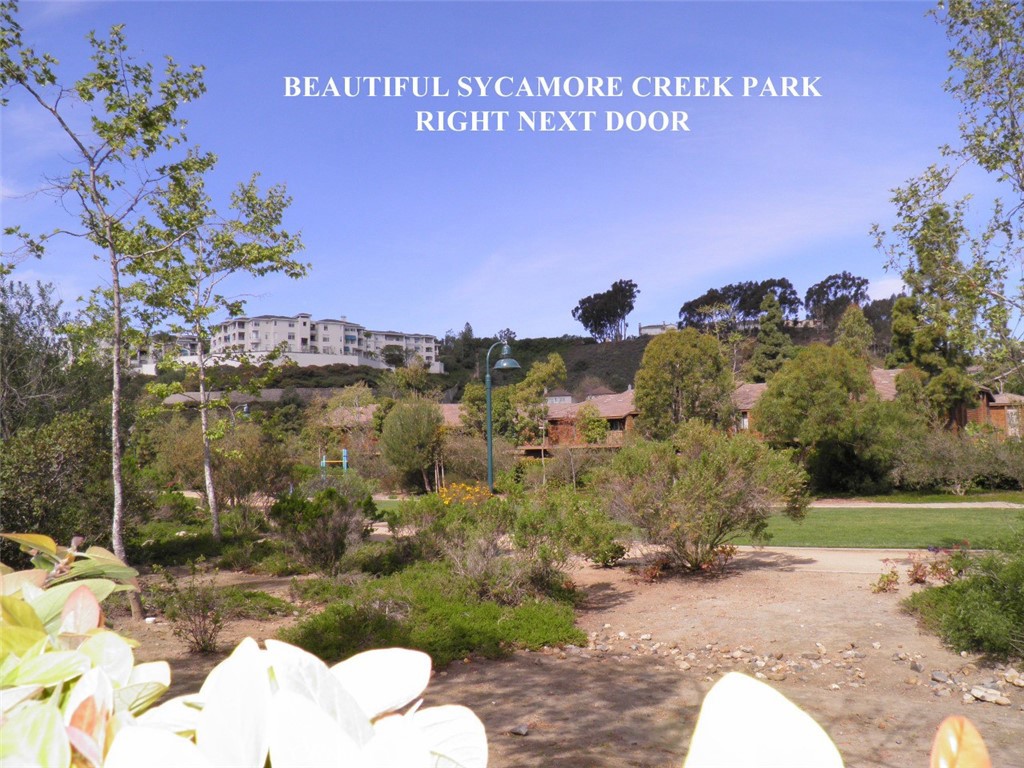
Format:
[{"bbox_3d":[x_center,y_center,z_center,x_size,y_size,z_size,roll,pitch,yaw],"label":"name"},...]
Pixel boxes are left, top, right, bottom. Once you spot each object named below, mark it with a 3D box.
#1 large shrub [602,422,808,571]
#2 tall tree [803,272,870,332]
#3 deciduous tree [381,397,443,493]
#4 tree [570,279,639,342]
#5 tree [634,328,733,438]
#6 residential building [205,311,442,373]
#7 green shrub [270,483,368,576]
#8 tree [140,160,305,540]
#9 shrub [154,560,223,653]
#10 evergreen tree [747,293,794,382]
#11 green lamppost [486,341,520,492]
[{"bbox_3d":[2.687,1.562,11.500,2.850,2.050,2.500,-1,-1,0],"label":"large shrub"},{"bbox_3d":[105.997,-26.316,270.561,22.000,20.397,19.000,-1,-3,0],"label":"tall tree"},{"bbox_3d":[-2.791,1.694,23.000,1.720,2.600,1.700,-1,-1,0],"label":"deciduous tree"},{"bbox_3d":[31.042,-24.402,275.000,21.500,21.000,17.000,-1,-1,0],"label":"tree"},{"bbox_3d":[7.454,0.500,36.000,4.300,5.800,4.200,-1,-1,0],"label":"tree"},{"bbox_3d":[-50.837,-12.464,232.000,66.000,12.000,36.000,0,-1,-27],"label":"residential building"},{"bbox_3d":[-2.673,2.020,11.500,1.400,1.250,1.300,-1,-1,0],"label":"green shrub"},{"bbox_3d":[-4.726,-0.570,13.522,2.600,6.228,2.500,-1,-3,0],"label":"tree"},{"bbox_3d":[-2.598,1.775,6.651,0.540,0.692,0.520,-1,-3,0],"label":"shrub"},{"bbox_3d":[23.607,-1.986,75.351,4.900,12.776,4.700,-1,-3,0],"label":"evergreen tree"},{"bbox_3d":[-0.214,0.858,22.110,0.900,4.002,0.730,-2,-3,14],"label":"green lamppost"}]

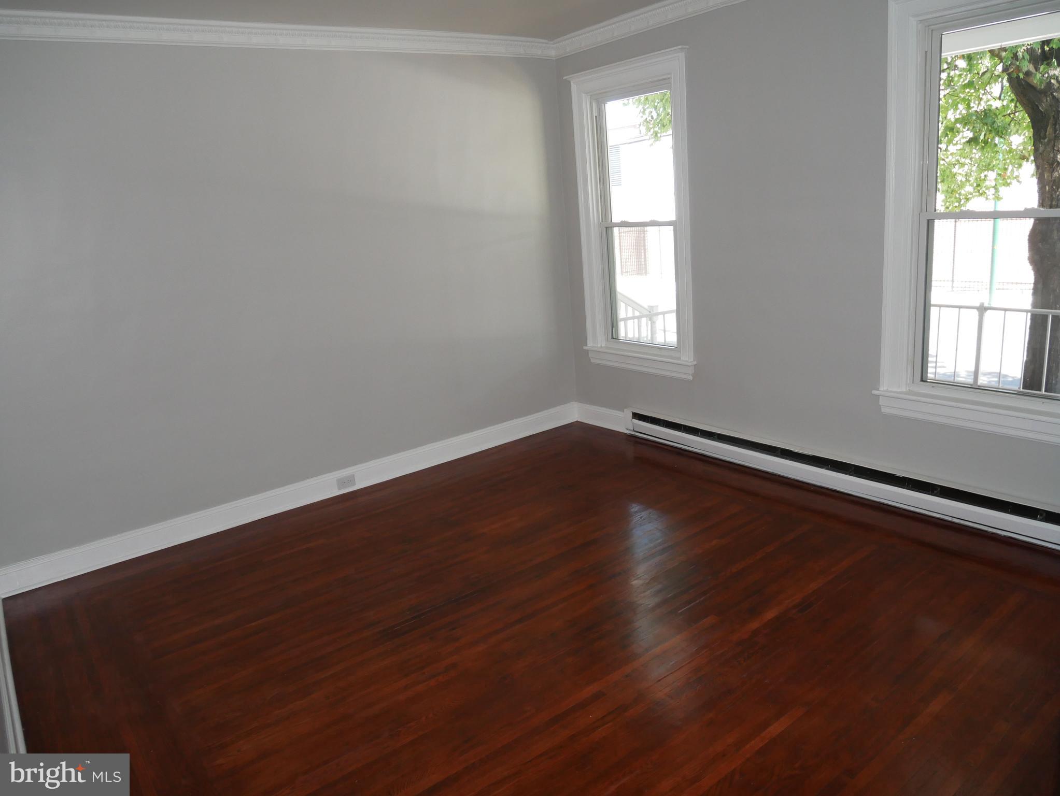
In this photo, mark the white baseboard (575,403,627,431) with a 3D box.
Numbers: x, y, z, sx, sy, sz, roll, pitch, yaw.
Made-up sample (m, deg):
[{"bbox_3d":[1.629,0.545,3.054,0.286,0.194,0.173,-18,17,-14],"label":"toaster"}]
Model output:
[{"bbox_3d":[0.502,0.139,5.182,0.020,0.143,0.507,-15,18,-34],"label":"white baseboard"}]

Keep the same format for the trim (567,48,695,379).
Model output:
[{"bbox_3d":[0.638,-1.073,4.541,0.120,1.837,0.989,-15,18,-34],"label":"trim"}]

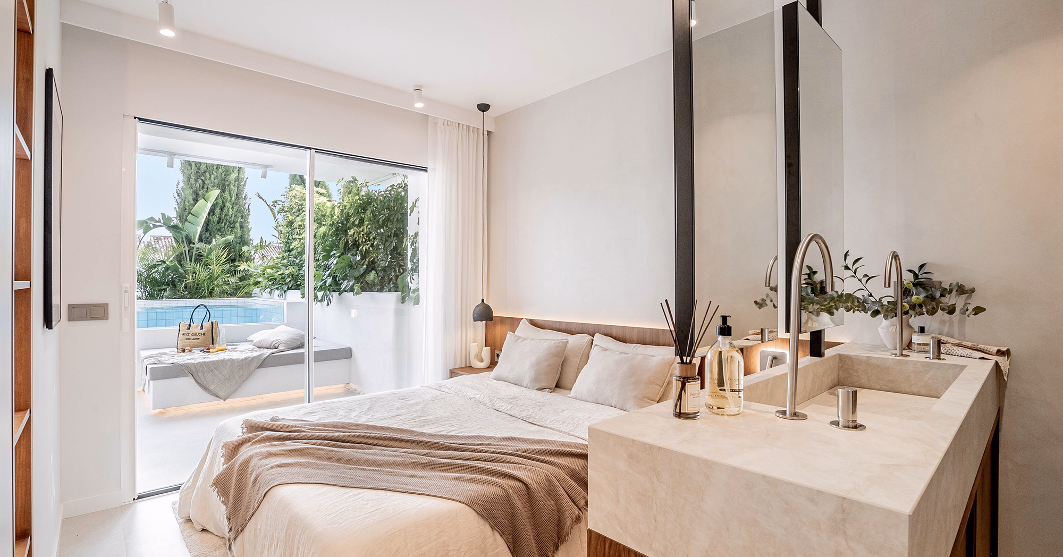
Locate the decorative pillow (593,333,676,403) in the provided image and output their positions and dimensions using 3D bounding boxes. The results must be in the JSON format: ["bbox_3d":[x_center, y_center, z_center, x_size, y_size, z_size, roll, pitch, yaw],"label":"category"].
[{"bbox_3d":[0.563,0.495,2.608,0.670,0.390,0.160,0,-33,45],"label":"decorative pillow"}]

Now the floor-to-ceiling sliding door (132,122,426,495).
[{"bbox_3d":[-1.490,0.161,3.135,1.770,2.050,0.100,0,0,-41],"label":"floor-to-ceiling sliding door"}]

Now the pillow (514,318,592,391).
[{"bbox_3d":[0.062,0.495,3.118,0.650,0.400,0.160,0,-33,45],"label":"pillow"}]

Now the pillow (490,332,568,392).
[{"bbox_3d":[-0.007,0.500,2.902,0.520,0.330,0.130,0,-27,45],"label":"pillow"}]

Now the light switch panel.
[{"bbox_3d":[-2.236,0.172,2.387,0.150,0.083,0.012,0,0,-41],"label":"light switch panel"}]

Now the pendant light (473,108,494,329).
[{"bbox_3d":[-0.370,-0.503,3.630,0.160,1.670,0.160,0,0,0],"label":"pendant light"}]

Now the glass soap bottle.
[{"bbox_3d":[0.441,0.192,1.077,0.082,0.218,0.082,0,0,-24],"label":"glass soap bottle"}]

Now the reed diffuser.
[{"bbox_3d":[0.342,0.172,1.035,0.108,0.254,0.098,0,0,-30],"label":"reed diffuser"}]

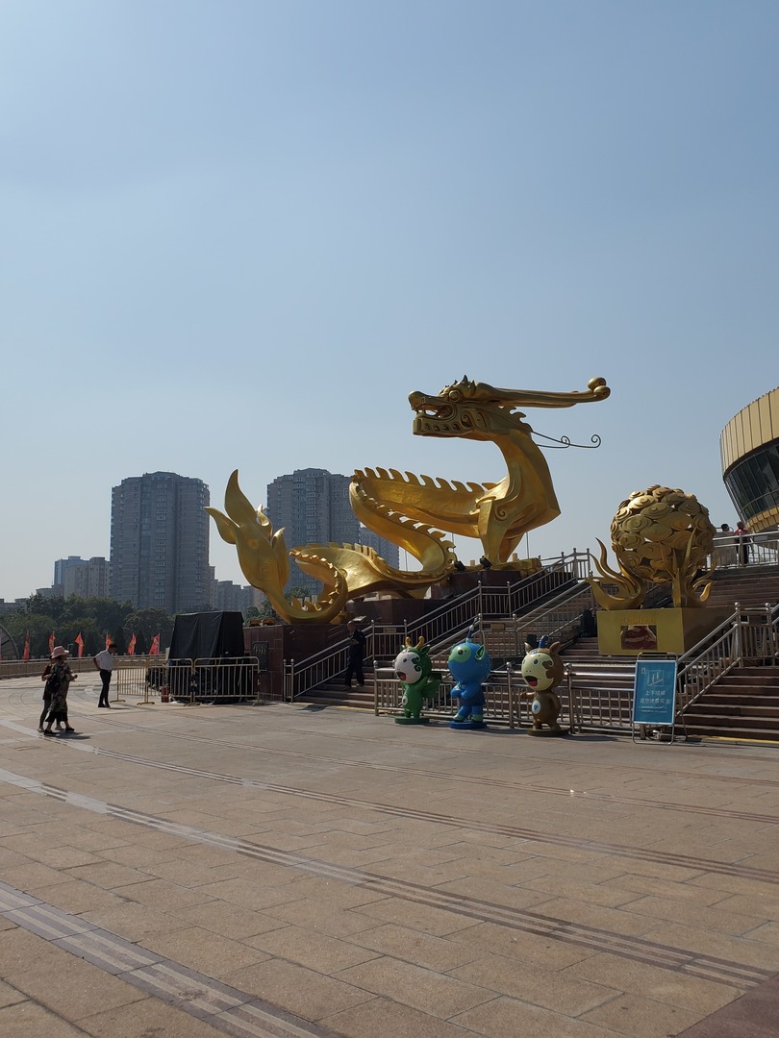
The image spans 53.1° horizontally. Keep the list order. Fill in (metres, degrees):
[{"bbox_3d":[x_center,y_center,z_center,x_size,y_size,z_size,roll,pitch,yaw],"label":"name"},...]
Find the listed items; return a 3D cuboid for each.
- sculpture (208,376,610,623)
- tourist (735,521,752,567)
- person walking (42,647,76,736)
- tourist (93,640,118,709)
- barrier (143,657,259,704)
[{"bbox_3d":[1.635,-0.889,29.213,16.000,9.900,5.000,5,-11,-32],"label":"sculpture"},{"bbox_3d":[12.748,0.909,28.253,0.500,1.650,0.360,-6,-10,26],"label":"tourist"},{"bbox_3d":[-6.359,3.269,14.993,0.560,1.620,0.520,6,-11,-36],"label":"person walking"},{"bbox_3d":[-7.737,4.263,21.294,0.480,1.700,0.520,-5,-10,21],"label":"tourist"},{"bbox_3d":[-5.247,4.538,21.632,3.584,1.220,0.550,-4,-10,15],"label":"barrier"}]

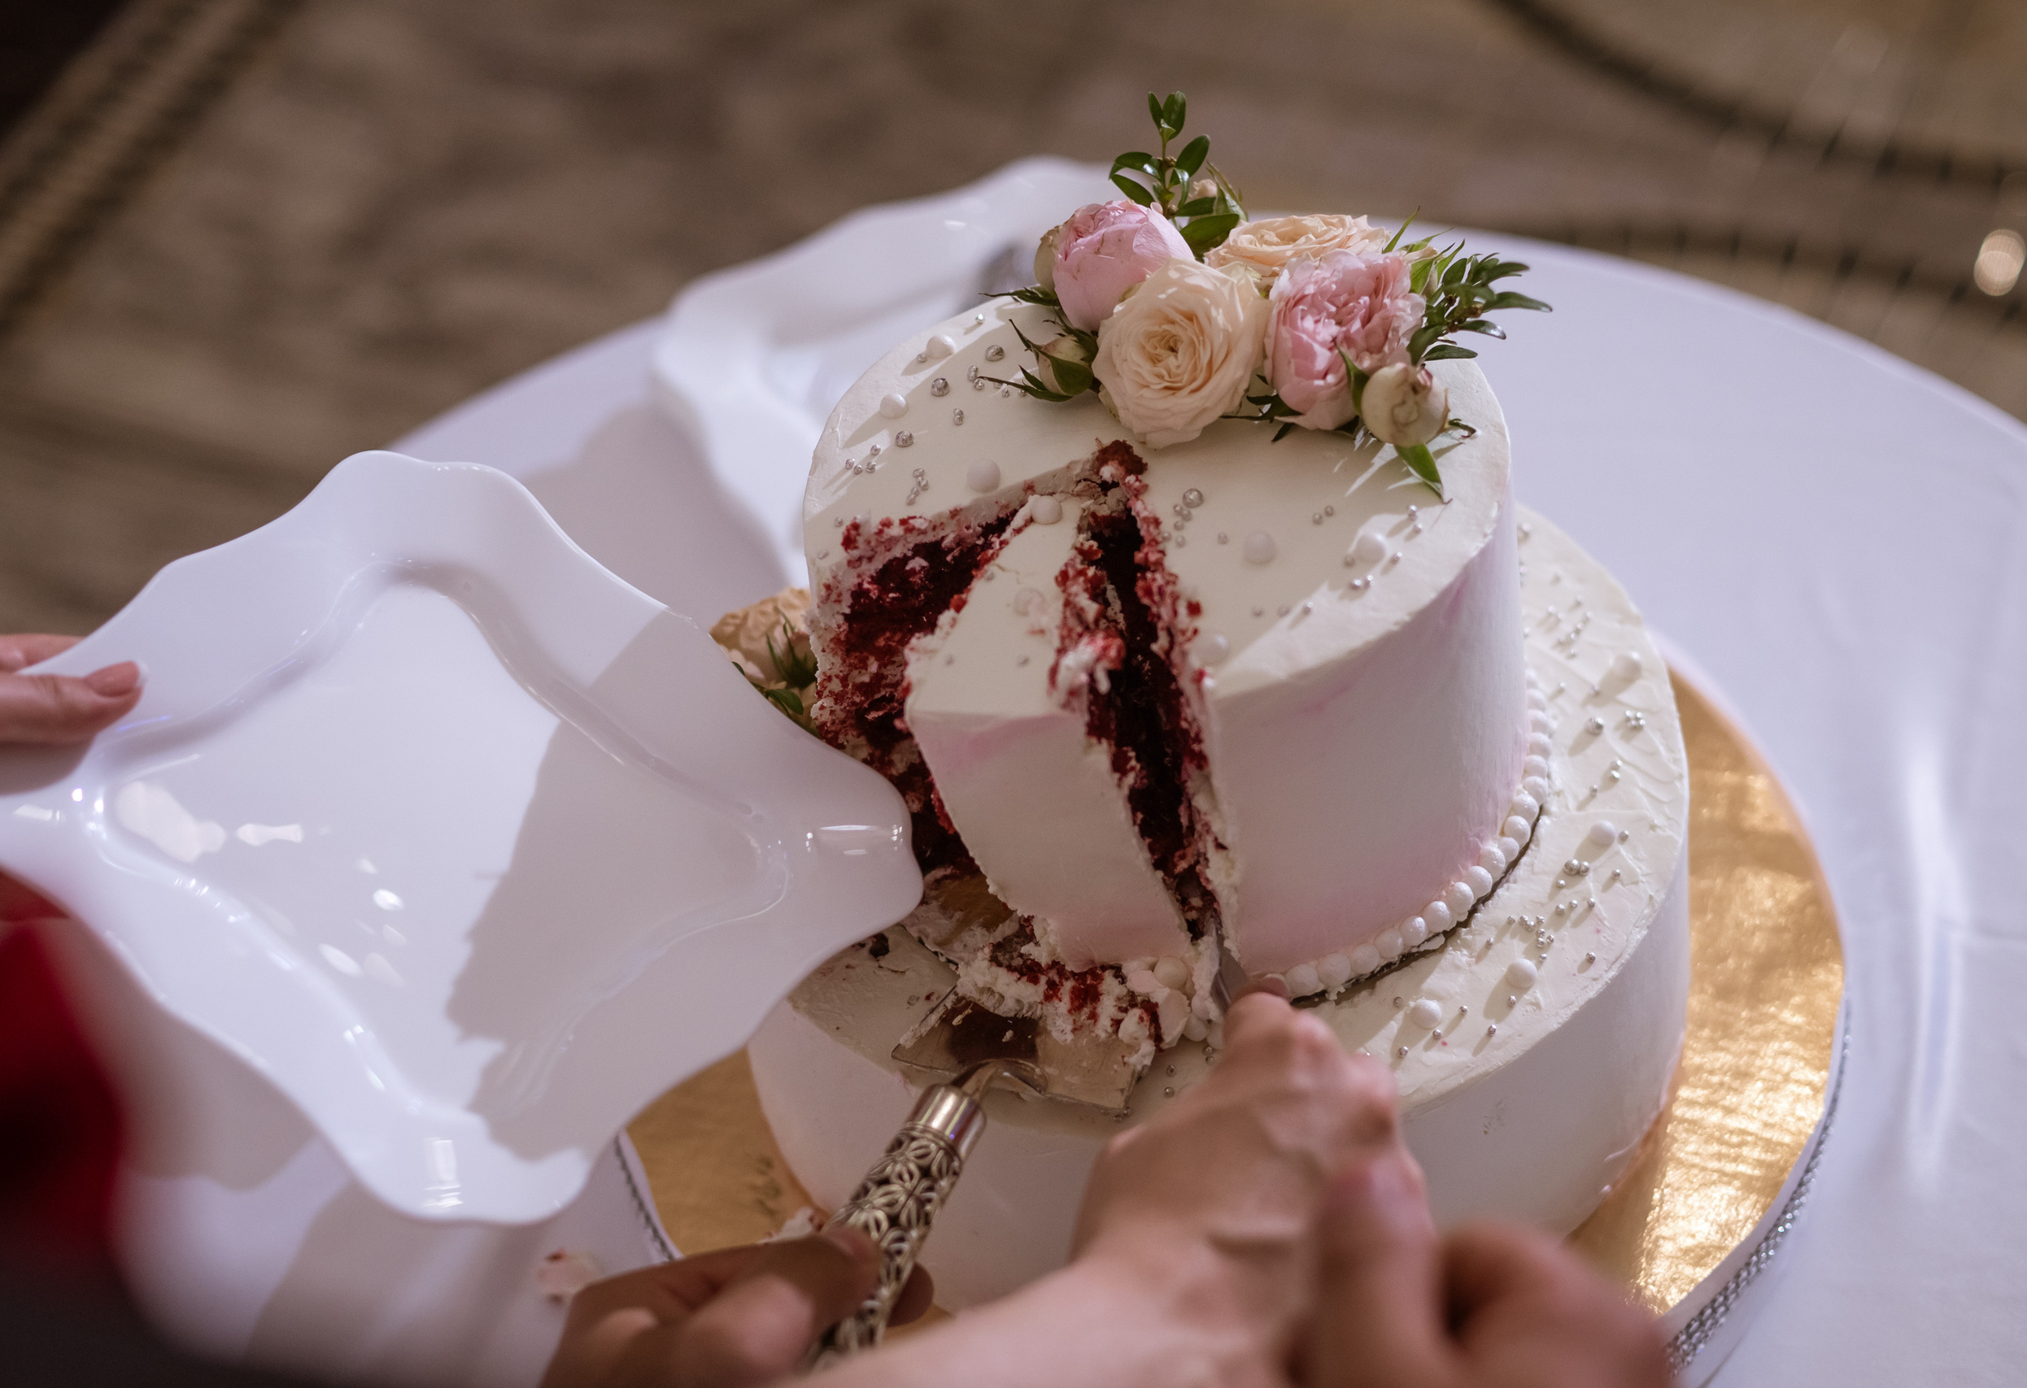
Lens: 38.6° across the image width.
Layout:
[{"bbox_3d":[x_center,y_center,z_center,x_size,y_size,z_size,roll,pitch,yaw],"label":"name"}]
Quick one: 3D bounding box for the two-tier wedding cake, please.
[{"bbox_3d":[0.046,-0.010,0.780,0.278,0.237,0.278,-9,43,0],"label":"two-tier wedding cake"}]

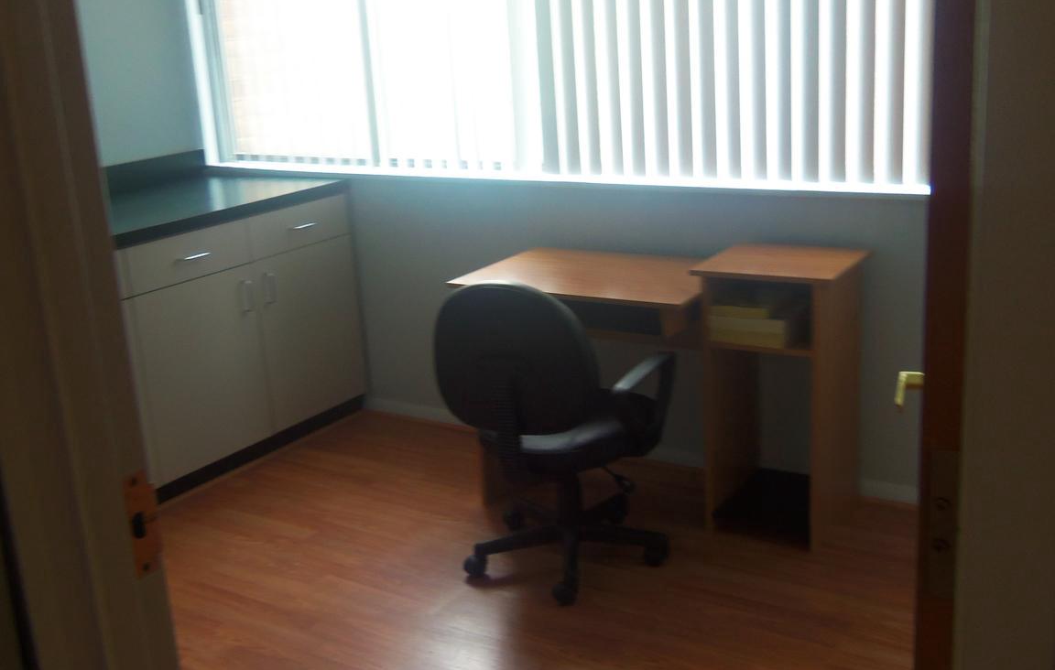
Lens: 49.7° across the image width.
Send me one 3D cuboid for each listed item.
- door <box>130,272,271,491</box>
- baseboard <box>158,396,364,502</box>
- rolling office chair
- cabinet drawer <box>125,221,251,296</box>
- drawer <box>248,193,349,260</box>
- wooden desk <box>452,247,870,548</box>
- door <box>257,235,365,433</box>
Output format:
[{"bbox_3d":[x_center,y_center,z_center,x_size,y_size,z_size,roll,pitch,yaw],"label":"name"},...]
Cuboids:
[{"bbox_3d":[-1.100,0.131,3.919,0.025,0.651,0.520,7,19,32],"label":"door"},{"bbox_3d":[-0.966,0.406,4.209,0.020,0.064,1.076,7,19,32],"label":"baseboard"},{"bbox_3d":[0.105,0.223,3.174,0.623,0.859,0.623,7,19,32],"label":"rolling office chair"},{"bbox_3d":[-1.123,-0.264,3.812,0.030,0.161,0.523,7,19,32],"label":"cabinet drawer"},{"bbox_3d":[-0.845,-0.399,4.225,0.030,0.161,0.505,7,19,32],"label":"drawer"},{"bbox_3d":[0.404,0.147,3.512,1.175,0.784,0.555,7,19,32],"label":"wooden desk"},{"bbox_3d":[-0.820,-0.004,4.334,0.025,0.651,0.511,7,19,32],"label":"door"}]

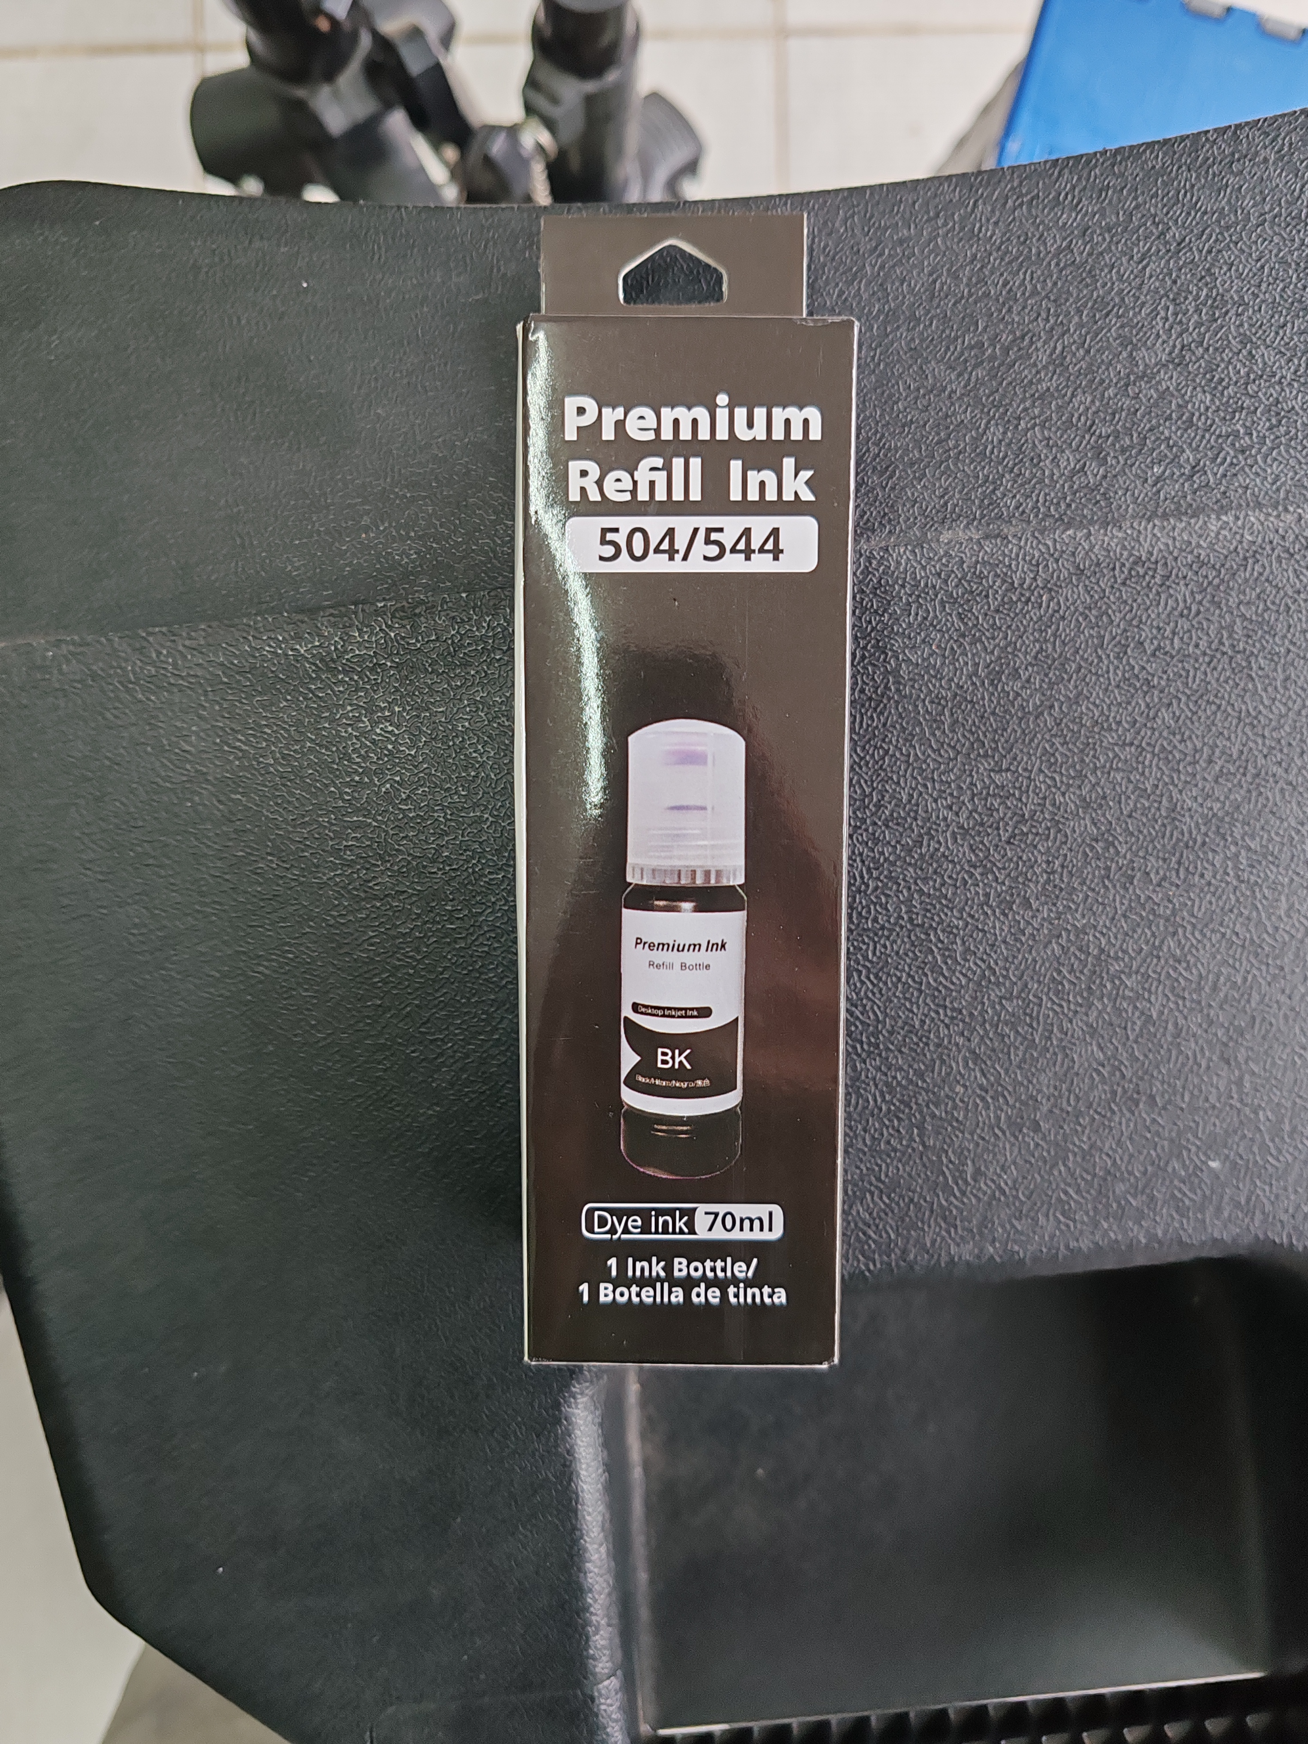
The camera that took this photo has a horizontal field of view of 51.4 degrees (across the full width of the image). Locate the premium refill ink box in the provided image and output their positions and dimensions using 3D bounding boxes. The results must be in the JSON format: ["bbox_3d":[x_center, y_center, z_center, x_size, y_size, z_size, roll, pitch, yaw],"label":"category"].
[{"bbox_3d":[0.004,-0.018,0.192,0.041,0.043,0.161,0,94,-2],"label":"premium refill ink box"}]

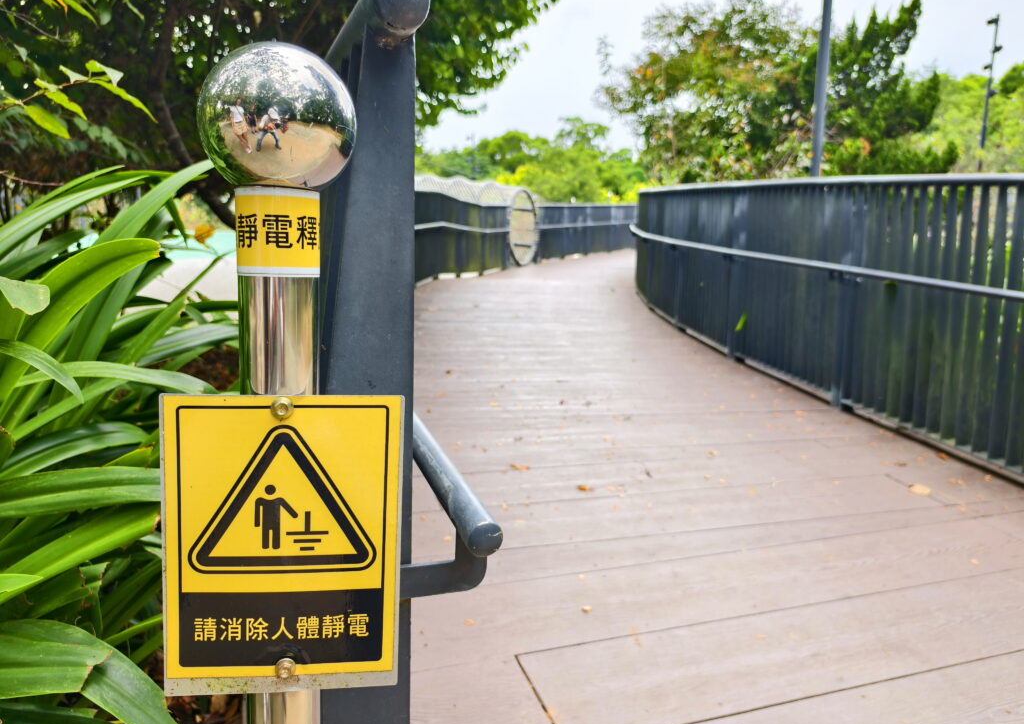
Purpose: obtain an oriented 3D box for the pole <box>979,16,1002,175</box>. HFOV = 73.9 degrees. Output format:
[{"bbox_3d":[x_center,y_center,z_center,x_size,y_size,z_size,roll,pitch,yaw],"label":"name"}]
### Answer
[{"bbox_3d":[18.133,-10.070,25.953,0.300,6.000,0.750,-2,7,-26],"label":"pole"}]

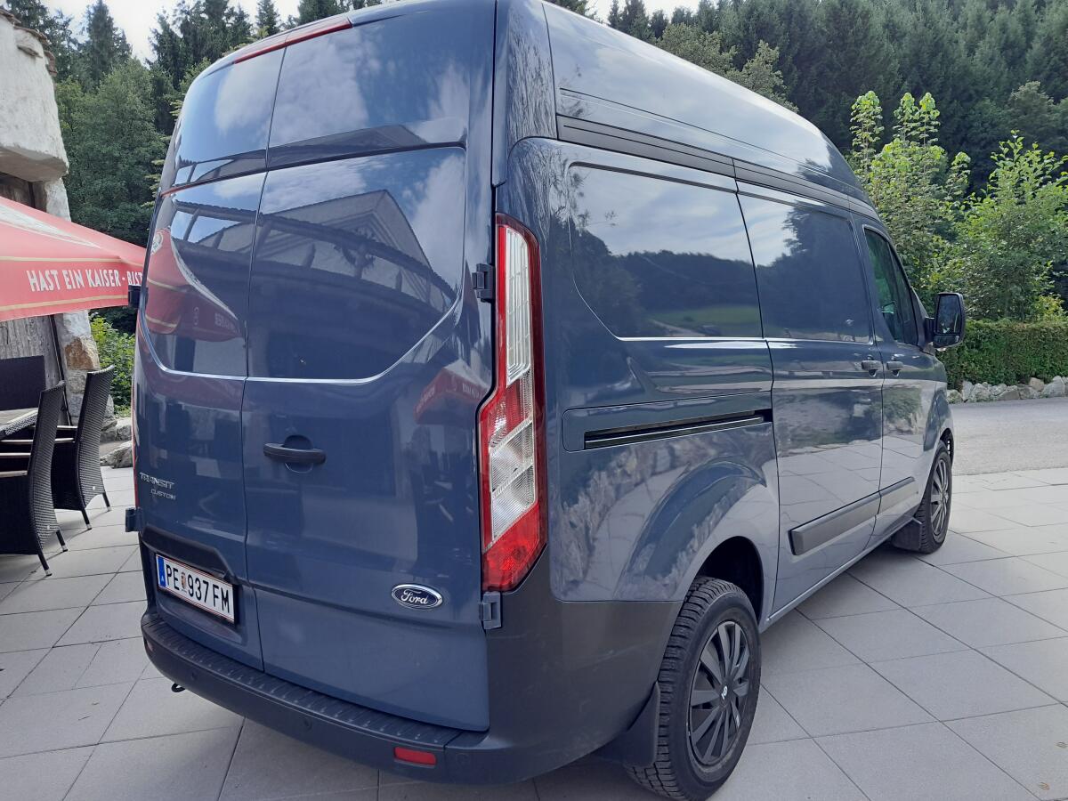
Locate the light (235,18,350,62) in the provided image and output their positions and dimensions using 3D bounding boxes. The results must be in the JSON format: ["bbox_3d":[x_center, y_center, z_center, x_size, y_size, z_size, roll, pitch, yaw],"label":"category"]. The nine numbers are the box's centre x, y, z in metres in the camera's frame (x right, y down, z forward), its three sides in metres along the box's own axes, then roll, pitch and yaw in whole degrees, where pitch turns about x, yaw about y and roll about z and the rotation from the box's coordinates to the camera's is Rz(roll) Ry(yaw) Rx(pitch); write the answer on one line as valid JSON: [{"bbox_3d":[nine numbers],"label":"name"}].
[{"bbox_3d":[-0.684,-0.994,2.242,0.530,0.045,0.050,4,9,38],"label":"light"}]

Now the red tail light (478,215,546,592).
[{"bbox_3d":[-0.047,0.009,1.740,0.135,0.800,0.115,4,5,38],"label":"red tail light"}]

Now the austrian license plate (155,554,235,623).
[{"bbox_3d":[-1.084,0.594,2.557,0.520,0.120,0.010,4,9,42],"label":"austrian license plate"}]

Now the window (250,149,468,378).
[{"bbox_3d":[-0.464,-0.326,1.992,0.720,0.570,0.055,3,-2,34],"label":"window"}]

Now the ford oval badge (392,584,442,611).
[{"bbox_3d":[-0.271,0.456,1.860,0.146,0.057,0.012,2,8,31],"label":"ford oval badge"}]

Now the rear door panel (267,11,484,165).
[{"bbox_3d":[-0.414,-0.762,2.005,0.730,0.340,0.060,3,-6,34],"label":"rear door panel"}]

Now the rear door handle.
[{"bbox_3d":[-0.602,0.135,2.008,0.220,0.042,0.045,3,9,36],"label":"rear door handle"}]

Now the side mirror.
[{"bbox_3d":[2.206,-0.428,4.295,0.200,0.305,0.130,4,9,38],"label":"side mirror"}]

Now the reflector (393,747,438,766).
[{"bbox_3d":[-0.284,0.842,1.894,0.125,0.040,0.020,2,8,28],"label":"reflector"}]

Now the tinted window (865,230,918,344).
[{"bbox_3d":[1.846,-0.555,4.087,0.050,0.540,0.740,-8,2,36],"label":"tinted window"}]

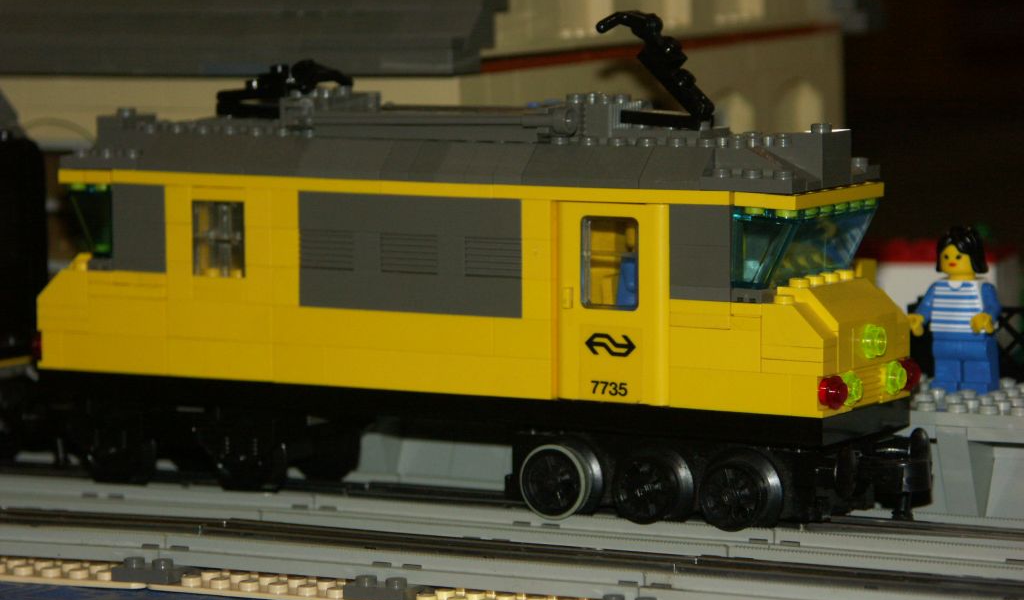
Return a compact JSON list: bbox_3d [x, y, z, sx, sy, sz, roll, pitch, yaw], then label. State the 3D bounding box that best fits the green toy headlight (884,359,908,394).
[{"bbox_3d":[0.091,0.019,0.994,0.005,0.008,0.008,3,6,30],"label":"green toy headlight"}]

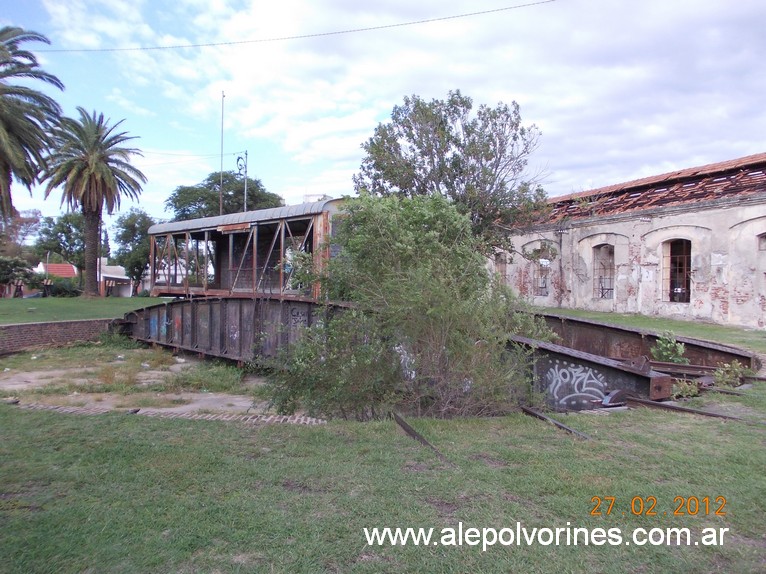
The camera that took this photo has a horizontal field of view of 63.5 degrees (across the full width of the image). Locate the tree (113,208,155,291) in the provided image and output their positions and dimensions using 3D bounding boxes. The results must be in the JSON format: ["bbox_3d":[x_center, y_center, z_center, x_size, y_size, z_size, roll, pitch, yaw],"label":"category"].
[{"bbox_3d":[-21.178,-3.038,53.000,4.500,7.400,4.500,0,1,0],"label":"tree"}]

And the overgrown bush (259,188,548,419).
[{"bbox_3d":[0.381,0.180,8.900,4.000,3.000,3.200,0,1,0],"label":"overgrown bush"}]

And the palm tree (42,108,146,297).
[{"bbox_3d":[-19.097,-5.593,41.000,6.900,12.400,6.800,0,1,0],"label":"palm tree"}]

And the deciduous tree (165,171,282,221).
[{"bbox_3d":[-13.390,-4.827,52.000,9.900,10.000,9.300,0,1,0],"label":"deciduous tree"}]

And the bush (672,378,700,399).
[{"bbox_3d":[4.067,1.360,8.300,0.380,0.280,0.360,0,1,0],"label":"bush"}]

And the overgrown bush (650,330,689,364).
[{"bbox_3d":[4.810,1.024,10.400,0.620,0.600,0.550,0,1,0],"label":"overgrown bush"}]

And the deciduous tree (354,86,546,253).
[{"bbox_3d":[2.845,-3.615,26.500,8.200,9.200,7.600,0,1,0],"label":"deciduous tree"}]

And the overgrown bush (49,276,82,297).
[{"bbox_3d":[-23.067,0.000,45.000,2.500,1.500,2.200,0,1,0],"label":"overgrown bush"}]

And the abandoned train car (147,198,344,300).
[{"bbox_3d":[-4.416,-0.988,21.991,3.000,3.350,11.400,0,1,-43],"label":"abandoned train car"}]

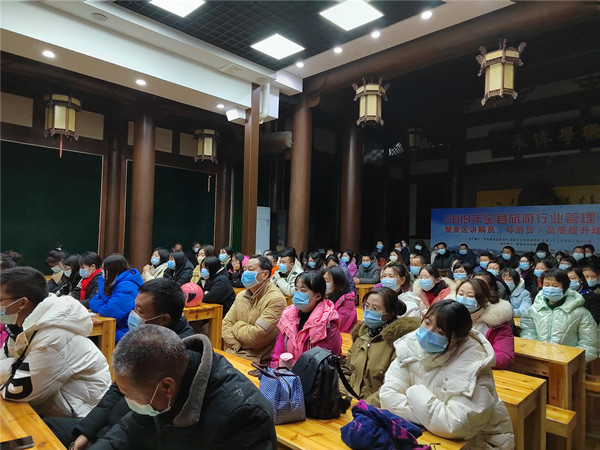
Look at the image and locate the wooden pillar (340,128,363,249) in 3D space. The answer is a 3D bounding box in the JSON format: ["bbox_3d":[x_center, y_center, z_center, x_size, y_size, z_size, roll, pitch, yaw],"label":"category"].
[{"bbox_3d":[1.088,-0.228,8.415,0.420,3.850,0.420,1,-2,0],"label":"wooden pillar"}]

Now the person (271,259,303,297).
[{"bbox_3d":[-0.167,0.999,5.322,0.540,1.370,0.750,0,-2,44],"label":"person"}]

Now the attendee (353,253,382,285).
[{"bbox_3d":[1.157,1.126,6.834,0.540,1.290,0.750,0,-2,38],"label":"attendee"}]

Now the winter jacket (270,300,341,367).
[{"bbox_3d":[0.007,0.749,2.244,0.460,0.630,0.380,0,-2,38],"label":"winter jacket"}]

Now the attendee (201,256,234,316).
[{"bbox_3d":[-0.905,0.897,3.982,0.650,1.200,0.470,3,-2,-42],"label":"attendee"}]

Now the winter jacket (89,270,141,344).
[{"bbox_3d":[-1.560,0.701,3.335,0.430,0.650,0.450,3,-2,-40],"label":"winter jacket"}]

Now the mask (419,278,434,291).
[{"bbox_3d":[1.092,0.519,3.448,0.130,0.105,0.075,0,-2,43],"label":"mask"}]

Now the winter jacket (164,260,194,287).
[{"bbox_3d":[-1.635,0.813,5.454,0.460,0.600,0.420,0,-2,44],"label":"winter jacket"}]

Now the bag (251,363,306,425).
[{"bbox_3d":[-0.085,0.733,1.790,0.150,0.200,0.220,2,-2,-25],"label":"bag"}]

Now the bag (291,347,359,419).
[{"bbox_3d":[0.085,0.707,1.870,0.200,0.265,0.240,2,-2,-22],"label":"bag"}]

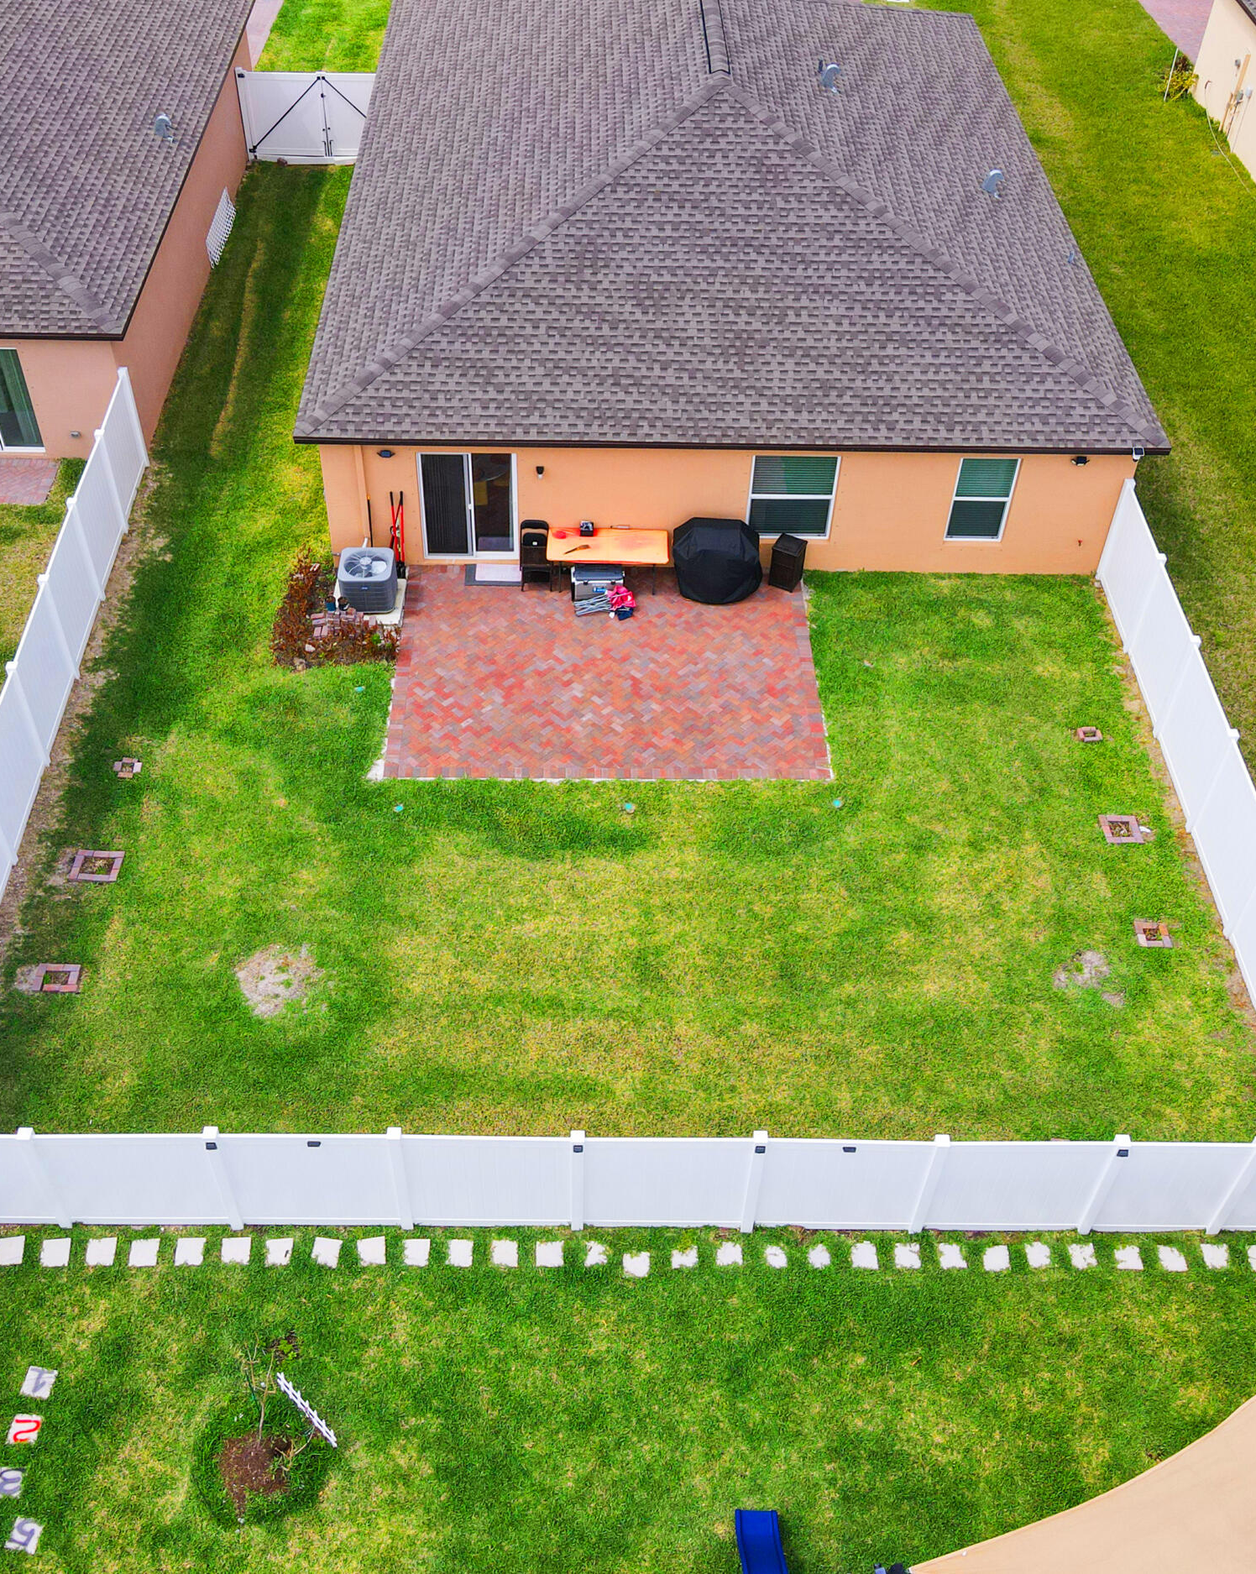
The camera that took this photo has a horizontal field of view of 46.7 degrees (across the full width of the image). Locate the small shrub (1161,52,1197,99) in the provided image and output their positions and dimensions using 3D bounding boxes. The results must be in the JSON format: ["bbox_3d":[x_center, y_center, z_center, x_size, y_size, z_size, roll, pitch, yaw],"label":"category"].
[{"bbox_3d":[14.561,-18.809,38.459,0.900,0.900,0.900,1,46,-1],"label":"small shrub"}]

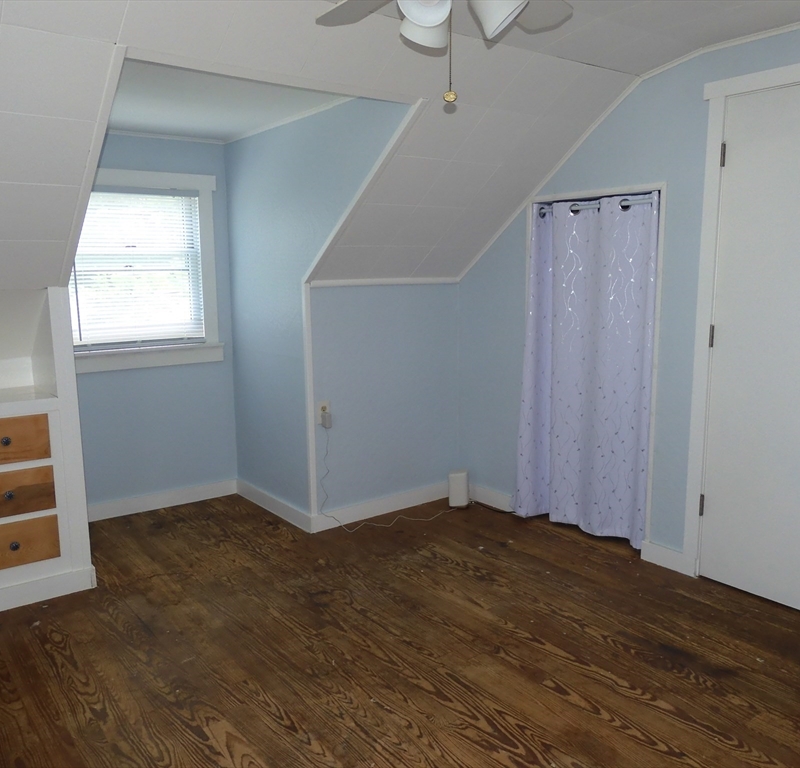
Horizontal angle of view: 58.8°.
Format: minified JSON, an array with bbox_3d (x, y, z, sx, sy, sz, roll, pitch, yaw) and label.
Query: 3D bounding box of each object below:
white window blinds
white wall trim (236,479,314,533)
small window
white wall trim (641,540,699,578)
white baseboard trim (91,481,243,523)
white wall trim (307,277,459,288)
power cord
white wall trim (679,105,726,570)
[{"bbox_3d":[-1.460,-0.639,3.936,0.745,0.880,0.047,-7,11,-37],"label":"white window blinds"},{"bbox_3d":[-0.735,0.688,4.104,0.020,0.098,0.893,-7,11,-37],"label":"white wall trim"},{"bbox_3d":[-1.456,-0.628,3.945,0.956,1.083,0.081,-7,11,-37],"label":"small window"},{"bbox_3d":[1.241,0.804,3.268,0.020,0.091,0.284,-7,11,-37],"label":"white wall trim"},{"bbox_3d":[-1.417,0.683,4.155,0.999,0.102,0.020,-7,11,-37],"label":"white baseboard trim"},{"bbox_3d":[-0.057,-0.559,3.891,1.010,0.034,0.020,-7,11,-37],"label":"white wall trim"},{"bbox_3d":[-0.032,0.464,3.901,0.831,0.592,0.230,-7,11,-37],"label":"power cord"},{"bbox_3d":[1.300,-0.149,3.034,0.020,2.044,0.070,-7,11,-37],"label":"white wall trim"}]

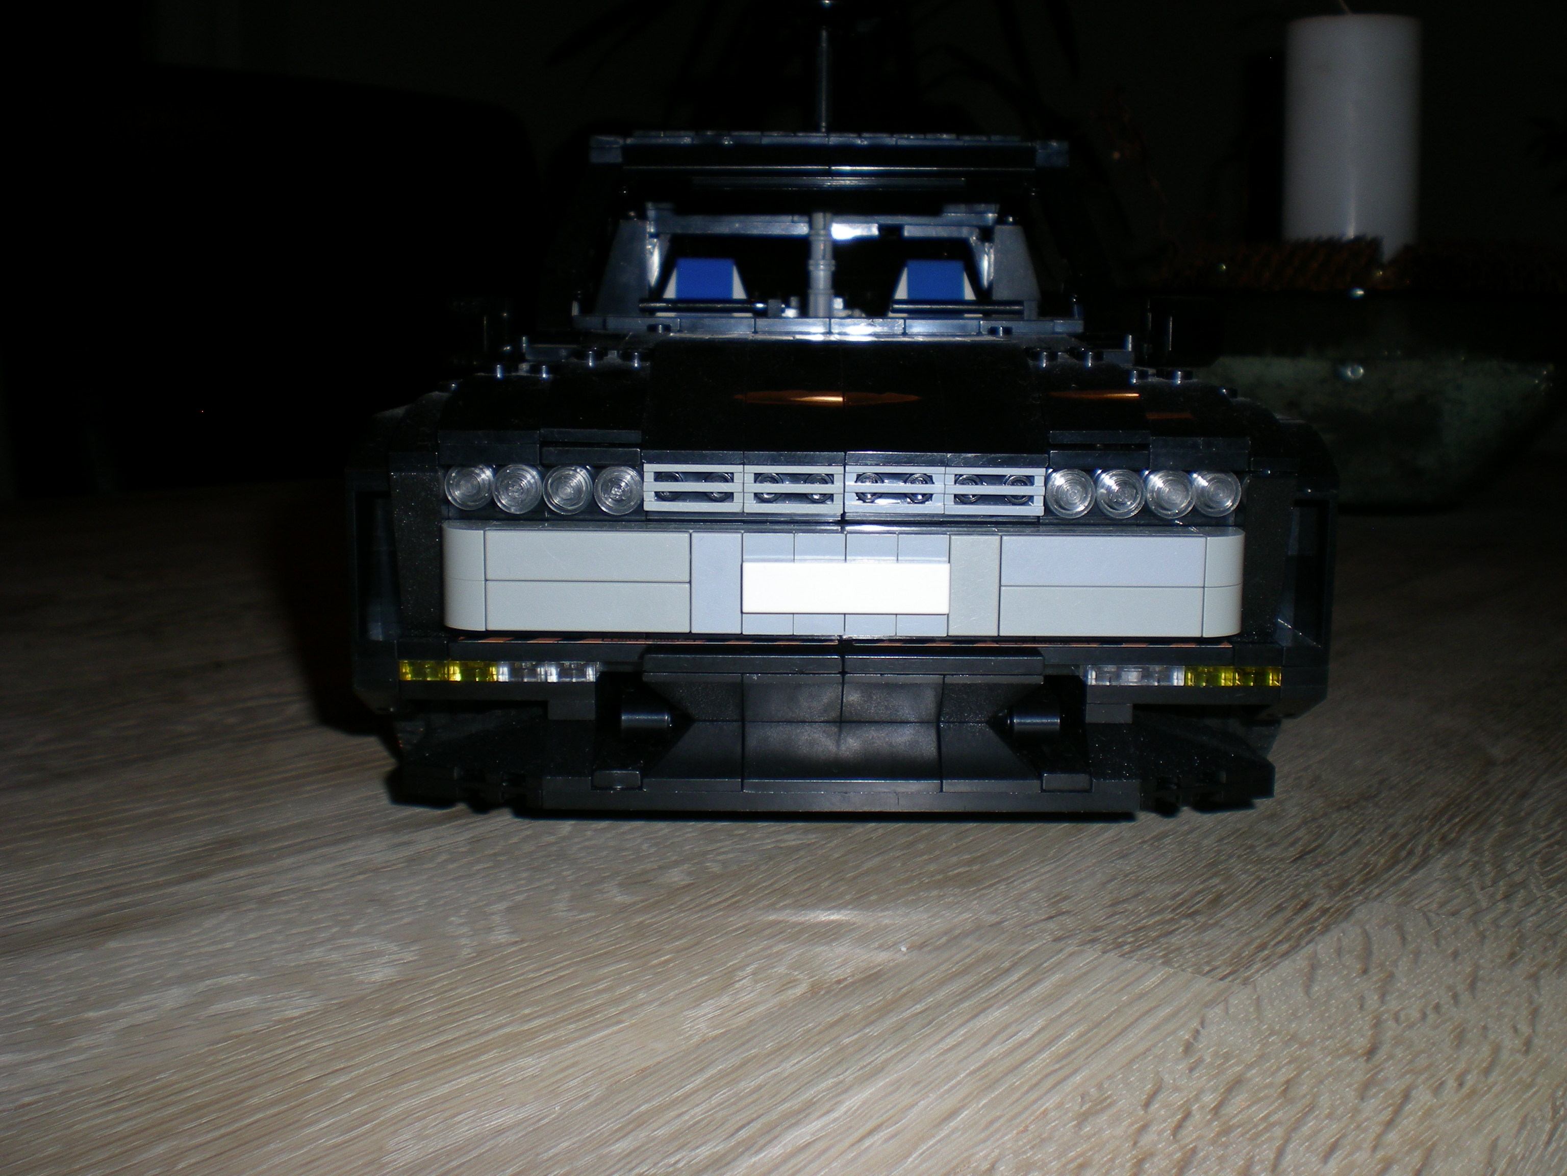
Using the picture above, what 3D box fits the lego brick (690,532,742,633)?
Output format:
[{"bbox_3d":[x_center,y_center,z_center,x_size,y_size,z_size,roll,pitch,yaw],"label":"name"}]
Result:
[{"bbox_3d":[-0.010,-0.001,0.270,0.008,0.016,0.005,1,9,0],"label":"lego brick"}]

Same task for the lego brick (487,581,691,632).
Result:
[{"bbox_3d":[-0.030,0.003,0.270,0.032,0.008,0.003,1,10,0],"label":"lego brick"}]

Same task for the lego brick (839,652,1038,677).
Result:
[{"bbox_3d":[0.026,0.012,0.282,0.032,0.003,0.009,1,9,0],"label":"lego brick"}]

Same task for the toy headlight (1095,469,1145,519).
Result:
[{"bbox_3d":[0.054,-0.015,0.276,0.008,0.008,0.005,1,9,0],"label":"toy headlight"}]

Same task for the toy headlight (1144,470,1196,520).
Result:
[{"bbox_3d":[0.062,-0.015,0.276,0.008,0.008,0.005,1,9,0],"label":"toy headlight"}]

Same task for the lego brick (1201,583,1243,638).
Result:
[{"bbox_3d":[0.070,0.003,0.273,0.008,0.008,0.009,1,9,0],"label":"lego brick"}]

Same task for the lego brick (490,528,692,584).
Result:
[{"bbox_3d":[-0.030,-0.005,0.269,0.032,0.008,0.003,1,10,0],"label":"lego brick"}]

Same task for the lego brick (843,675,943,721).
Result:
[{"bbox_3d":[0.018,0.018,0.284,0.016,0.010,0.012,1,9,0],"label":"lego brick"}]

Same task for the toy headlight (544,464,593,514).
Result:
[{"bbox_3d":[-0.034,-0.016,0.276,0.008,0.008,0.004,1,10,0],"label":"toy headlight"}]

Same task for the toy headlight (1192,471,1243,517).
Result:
[{"bbox_3d":[0.069,-0.015,0.278,0.008,0.008,0.005,1,9,0],"label":"toy headlight"}]

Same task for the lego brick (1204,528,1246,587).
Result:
[{"bbox_3d":[0.070,-0.005,0.272,0.008,0.008,0.009,1,9,0],"label":"lego brick"}]

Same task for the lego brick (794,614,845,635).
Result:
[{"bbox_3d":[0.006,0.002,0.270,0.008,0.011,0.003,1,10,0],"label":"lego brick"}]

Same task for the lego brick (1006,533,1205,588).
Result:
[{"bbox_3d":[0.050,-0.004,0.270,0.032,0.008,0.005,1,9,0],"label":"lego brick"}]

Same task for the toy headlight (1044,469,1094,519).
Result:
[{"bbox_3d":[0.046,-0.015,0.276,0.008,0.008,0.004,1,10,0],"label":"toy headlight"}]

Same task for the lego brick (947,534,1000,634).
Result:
[{"bbox_3d":[0.030,-0.001,0.269,0.008,0.016,0.003,1,10,0],"label":"lego brick"}]

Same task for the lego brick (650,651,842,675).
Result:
[{"bbox_3d":[-0.006,0.011,0.281,0.032,0.003,0.009,1,9,0],"label":"lego brick"}]

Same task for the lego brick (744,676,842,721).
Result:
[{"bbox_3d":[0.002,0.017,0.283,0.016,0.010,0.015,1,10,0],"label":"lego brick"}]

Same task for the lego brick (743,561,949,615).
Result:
[{"bbox_3d":[0.010,0.000,0.266,0.032,0.008,0.003,1,10,0],"label":"lego brick"}]

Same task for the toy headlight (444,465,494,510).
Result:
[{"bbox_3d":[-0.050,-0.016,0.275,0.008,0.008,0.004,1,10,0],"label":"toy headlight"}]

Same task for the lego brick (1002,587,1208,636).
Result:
[{"bbox_3d":[0.050,0.004,0.270,0.032,0.008,0.003,1,10,0],"label":"lego brick"}]

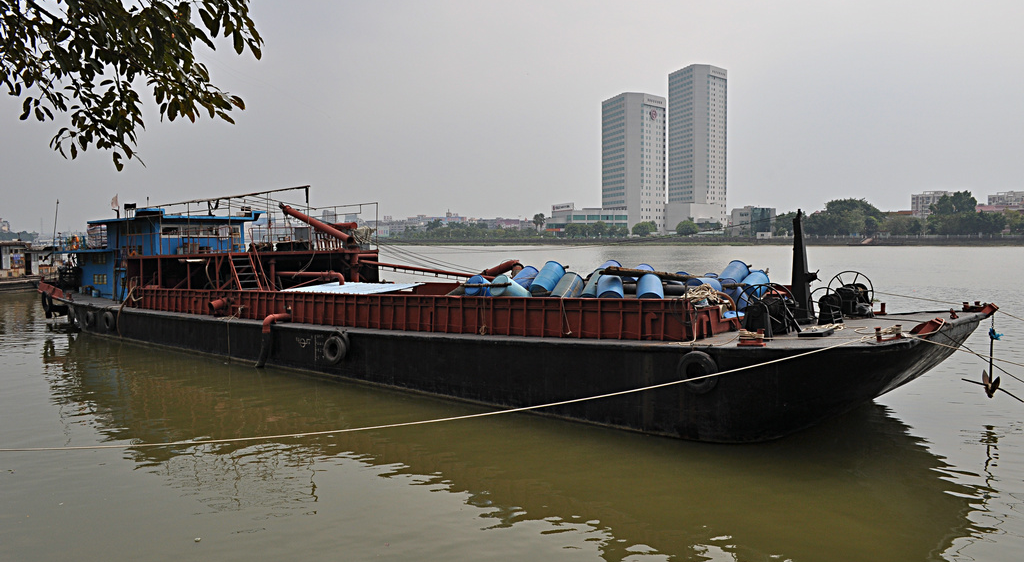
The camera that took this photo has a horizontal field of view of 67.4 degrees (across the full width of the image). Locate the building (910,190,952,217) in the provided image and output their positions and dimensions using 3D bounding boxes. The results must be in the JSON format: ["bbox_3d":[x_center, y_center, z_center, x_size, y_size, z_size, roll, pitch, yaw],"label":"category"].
[{"bbox_3d":[307.000,-48.824,556.053,24.000,31.500,15.000,0,4,6],"label":"building"}]

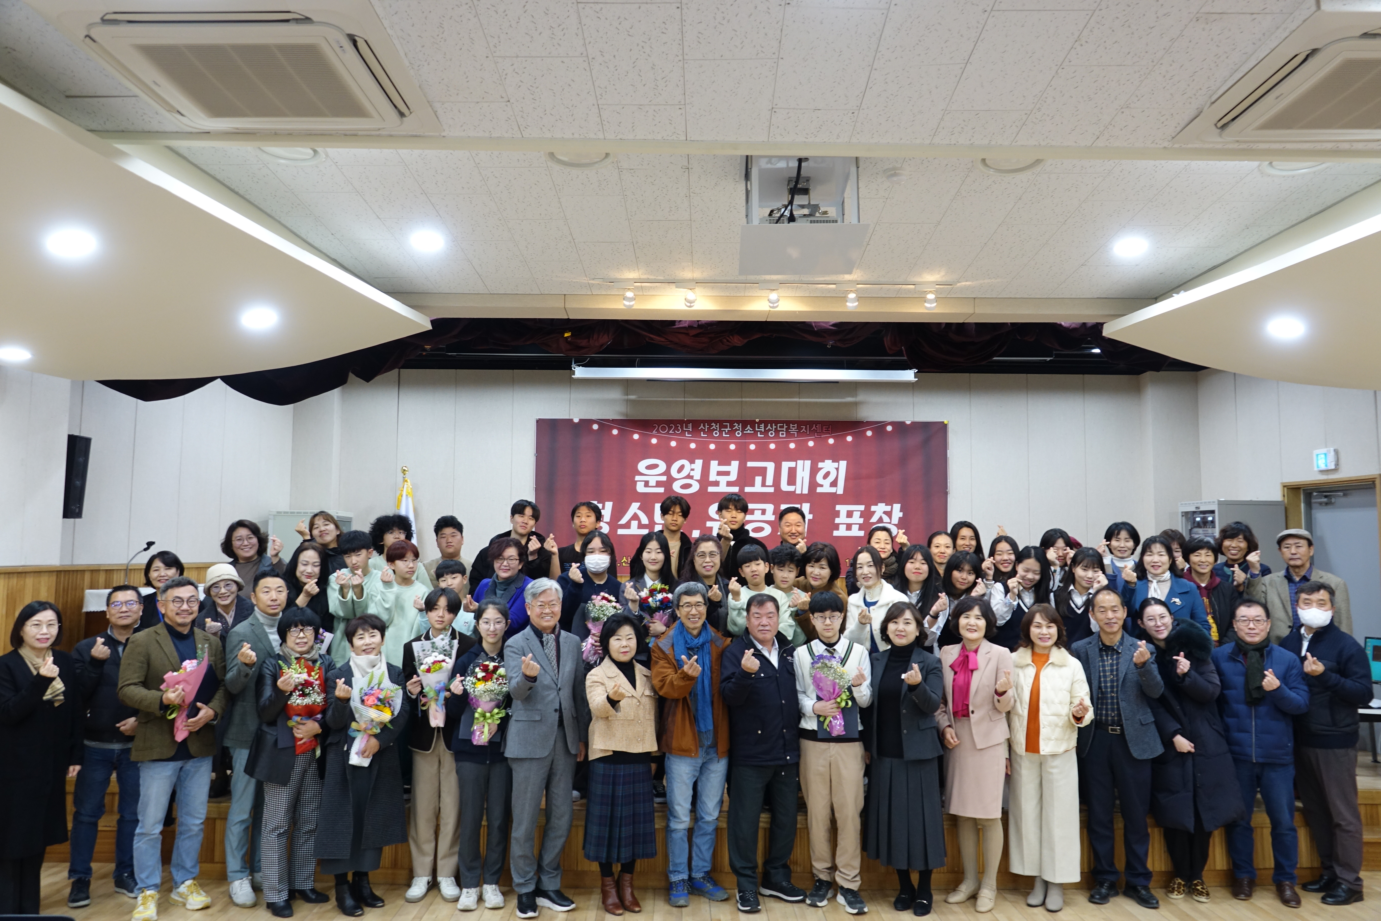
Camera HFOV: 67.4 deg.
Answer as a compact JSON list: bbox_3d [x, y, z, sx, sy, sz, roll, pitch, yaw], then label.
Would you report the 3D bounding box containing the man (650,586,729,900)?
[{"bbox_3d":[0.003,1.549,5.790,0.450,1.730,0.420,1,-5,-4],"label":"man"}]

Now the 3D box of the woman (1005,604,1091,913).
[{"bbox_3d":[1.954,1.608,5.674,0.480,1.600,0.350,-1,-5,11],"label":"woman"}]

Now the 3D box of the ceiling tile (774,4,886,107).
[{"bbox_3d":[0.428,-1.270,3.276,0.300,0.020,0.600,1,-8,1],"label":"ceiling tile"}]

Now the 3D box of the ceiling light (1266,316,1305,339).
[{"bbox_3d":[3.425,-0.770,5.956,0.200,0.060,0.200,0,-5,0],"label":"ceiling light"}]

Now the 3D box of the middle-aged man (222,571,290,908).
[{"bbox_3d":[-2.429,1.515,5.822,0.500,1.770,0.350,3,-6,-27],"label":"middle-aged man"}]

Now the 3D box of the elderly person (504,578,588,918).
[{"bbox_3d":[-0.780,1.509,5.596,0.470,1.724,0.360,2,-5,-19],"label":"elderly person"}]

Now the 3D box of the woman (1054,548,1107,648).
[{"bbox_3d":[2.350,1.286,6.258,0.460,1.530,0.380,-1,-6,12],"label":"woman"}]

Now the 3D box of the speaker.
[{"bbox_3d":[-3.758,0.099,6.345,0.110,0.510,0.120,3,-2,37],"label":"speaker"}]

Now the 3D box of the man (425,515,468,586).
[{"bbox_3d":[-1.601,1.224,6.814,0.460,1.710,0.370,1,-5,-6],"label":"man"}]

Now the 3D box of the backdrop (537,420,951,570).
[{"bbox_3d":[0.543,0.394,10.912,4.357,1.637,0.030,0,-5,0],"label":"backdrop"}]

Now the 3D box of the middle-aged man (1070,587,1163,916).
[{"bbox_3d":[2.359,1.572,5.755,0.500,1.720,0.380,-1,-5,15],"label":"middle-aged man"}]

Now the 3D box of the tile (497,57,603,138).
[{"bbox_3d":[-0.474,-1.249,3.588,0.300,0.018,0.580,1,-9,1],"label":"tile"}]

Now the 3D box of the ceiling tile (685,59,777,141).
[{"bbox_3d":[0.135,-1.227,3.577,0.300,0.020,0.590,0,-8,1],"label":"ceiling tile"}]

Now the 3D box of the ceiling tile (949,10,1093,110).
[{"bbox_3d":[1.028,-1.261,3.290,0.300,0.018,0.600,1,-9,1],"label":"ceiling tile"}]

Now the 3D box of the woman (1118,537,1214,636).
[{"bbox_3d":[2.939,1.255,6.423,0.470,1.556,0.330,-2,-5,23],"label":"woman"}]

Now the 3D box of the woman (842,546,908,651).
[{"bbox_3d":[1.157,1.294,6.440,0.450,1.550,0.330,-1,-6,13],"label":"woman"}]

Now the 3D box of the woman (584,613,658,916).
[{"bbox_3d":[-0.376,1.615,5.592,0.410,1.570,0.380,2,-5,-13],"label":"woman"}]

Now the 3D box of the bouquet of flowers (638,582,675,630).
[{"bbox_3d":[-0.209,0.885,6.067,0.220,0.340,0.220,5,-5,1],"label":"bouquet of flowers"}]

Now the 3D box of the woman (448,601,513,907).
[{"bbox_3d":[-1.141,1.591,5.658,0.410,1.620,0.360,1,-5,-9],"label":"woman"}]

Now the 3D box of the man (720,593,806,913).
[{"bbox_3d":[0.395,1.579,5.707,0.460,1.660,0.420,1,-5,-6],"label":"man"}]

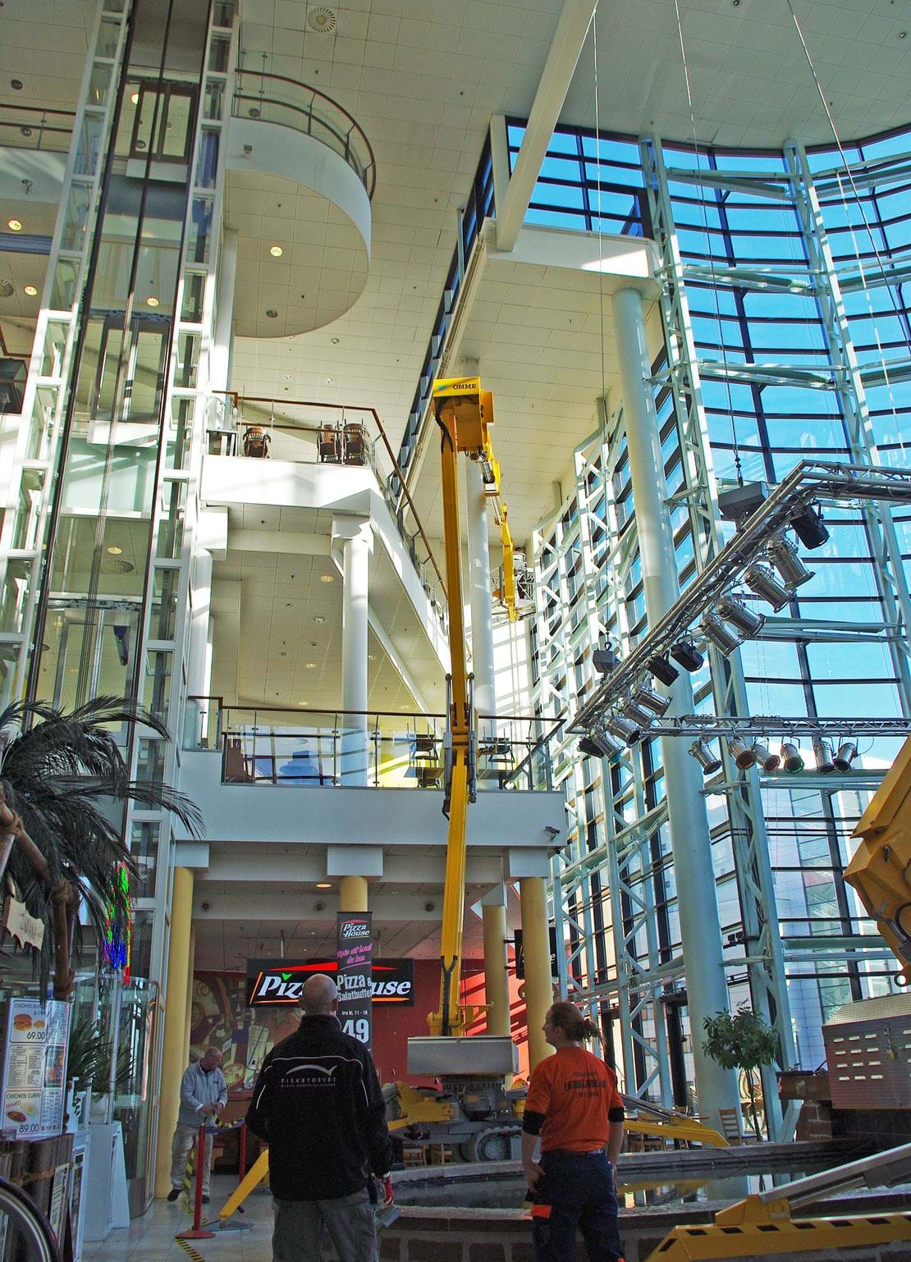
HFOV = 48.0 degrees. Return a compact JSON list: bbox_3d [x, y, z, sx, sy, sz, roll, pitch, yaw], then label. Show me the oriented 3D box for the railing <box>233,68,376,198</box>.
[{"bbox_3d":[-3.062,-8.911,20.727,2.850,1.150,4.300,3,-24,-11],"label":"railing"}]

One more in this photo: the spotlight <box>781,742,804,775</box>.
[{"bbox_3d":[5.036,1.894,15.300,0.260,0.420,0.270,-5,-67,8],"label":"spotlight"}]

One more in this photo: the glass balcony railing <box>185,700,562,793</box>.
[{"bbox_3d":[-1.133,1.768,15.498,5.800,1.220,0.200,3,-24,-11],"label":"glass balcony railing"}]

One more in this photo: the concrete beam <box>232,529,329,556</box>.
[{"bbox_3d":[-3.051,-1.453,17.585,1.850,0.420,0.300,3,-24,-11],"label":"concrete beam"}]

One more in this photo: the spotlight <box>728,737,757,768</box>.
[{"bbox_3d":[4.258,1.802,15.190,0.260,0.420,0.270,2,-67,-10],"label":"spotlight"}]

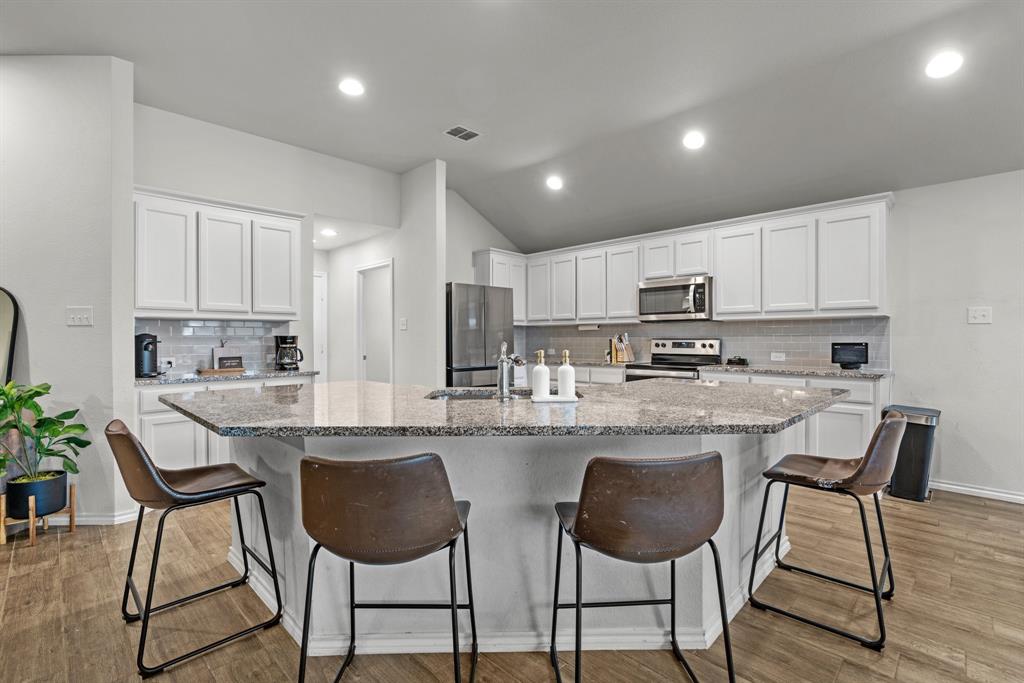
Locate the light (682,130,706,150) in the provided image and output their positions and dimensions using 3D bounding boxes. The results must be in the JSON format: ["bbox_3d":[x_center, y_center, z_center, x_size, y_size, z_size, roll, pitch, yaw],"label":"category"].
[{"bbox_3d":[1.545,-1.708,3.853,0.180,0.025,0.180,0,-24,45],"label":"light"}]

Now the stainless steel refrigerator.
[{"bbox_3d":[-0.570,0.270,5.303,0.760,1.775,0.905,0,1,45],"label":"stainless steel refrigerator"}]

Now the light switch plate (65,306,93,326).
[{"bbox_3d":[-2.736,-0.158,2.877,0.164,0.122,0.012,0,1,0],"label":"light switch plate"}]

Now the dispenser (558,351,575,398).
[{"bbox_3d":[0.236,0.142,1.971,0.073,0.206,0.078,0,1,0],"label":"dispenser"}]

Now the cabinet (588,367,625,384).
[{"bbox_3d":[1.246,0.699,5.221,0.620,0.876,0.460,-1,1,-45],"label":"cabinet"}]

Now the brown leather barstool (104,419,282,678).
[{"bbox_3d":[-1.327,0.727,1.892,0.480,0.914,0.555,0,1,45],"label":"brown leather barstool"}]

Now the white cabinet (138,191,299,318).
[{"bbox_3d":[-2.374,-0.624,3.700,1.160,0.890,0.340,-1,1,-45],"label":"white cabinet"}]

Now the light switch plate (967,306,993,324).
[{"bbox_3d":[3.488,-0.191,3.392,0.012,0.124,0.124,-1,1,-45],"label":"light switch plate"}]

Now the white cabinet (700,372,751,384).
[{"bbox_3d":[2.130,0.706,4.335,0.620,0.876,0.445,-1,1,-45],"label":"white cabinet"}]

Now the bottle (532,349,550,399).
[{"bbox_3d":[0.132,0.147,2.055,0.077,0.217,0.076,0,0,0],"label":"bottle"}]

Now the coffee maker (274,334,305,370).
[{"bbox_3d":[-1.947,0.105,4.003,0.210,0.302,0.200,0,1,45],"label":"coffee maker"}]

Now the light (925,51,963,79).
[{"bbox_3d":[2.644,-1.700,2.786,0.180,0.025,0.180,0,-24,45],"label":"light"}]

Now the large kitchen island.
[{"bbox_3d":[0.026,0.722,2.310,3.523,0.914,1.712,0,0,0],"label":"large kitchen island"}]

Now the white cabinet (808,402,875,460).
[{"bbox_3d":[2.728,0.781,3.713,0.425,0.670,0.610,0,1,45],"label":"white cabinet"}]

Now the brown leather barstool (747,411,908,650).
[{"bbox_3d":[1.408,0.729,2.016,0.525,0.875,0.485,0,1,39],"label":"brown leather barstool"}]

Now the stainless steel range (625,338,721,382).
[{"bbox_3d":[1.661,0.550,4.726,0.690,1.185,0.762,-1,1,-45],"label":"stainless steel range"}]

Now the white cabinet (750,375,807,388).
[{"bbox_3d":[2.436,0.709,4.028,0.620,0.876,0.430,-1,1,-45],"label":"white cabinet"}]

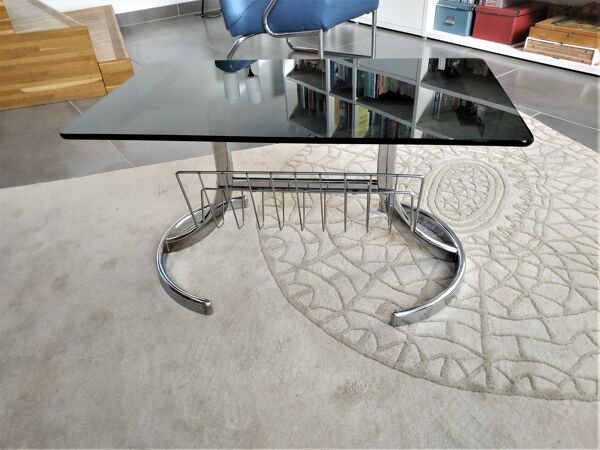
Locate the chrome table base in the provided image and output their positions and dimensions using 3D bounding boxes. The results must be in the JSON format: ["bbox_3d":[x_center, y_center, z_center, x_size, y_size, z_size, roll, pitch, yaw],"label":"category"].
[{"bbox_3d":[0.008,-0.098,1.123,0.932,0.499,0.487,2,39,7],"label":"chrome table base"}]

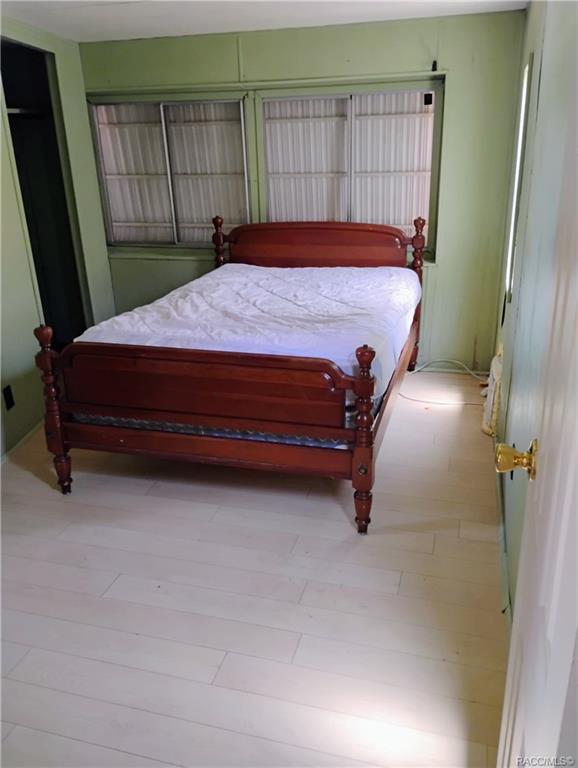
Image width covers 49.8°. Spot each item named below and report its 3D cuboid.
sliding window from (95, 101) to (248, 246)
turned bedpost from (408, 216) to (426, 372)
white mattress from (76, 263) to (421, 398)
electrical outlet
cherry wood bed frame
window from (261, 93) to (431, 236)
[{"bbox_3d":[-0.806,-1.441,4.343,1.095,0.961,0.070,3,21,13],"label":"sliding window"},{"bbox_3d":[0.835,-0.562,4.111,0.087,1.030,0.087,5,21,16],"label":"turned bedpost"},{"bbox_3d":[-0.094,-0.358,3.378,1.370,0.240,1.890,5,21,16],"label":"white mattress"},{"bbox_3d":[-1.488,0.074,3.314,0.012,0.116,0.072,4,21,14],"label":"electrical outlet"},{"bbox_3d":[-0.098,-0.272,3.406,1.456,1.030,2.065,5,21,16],"label":"cherry wood bed frame"},{"bbox_3d":[0.375,-1.351,4.005,1.060,0.940,0.080,4,21,14],"label":"window"}]

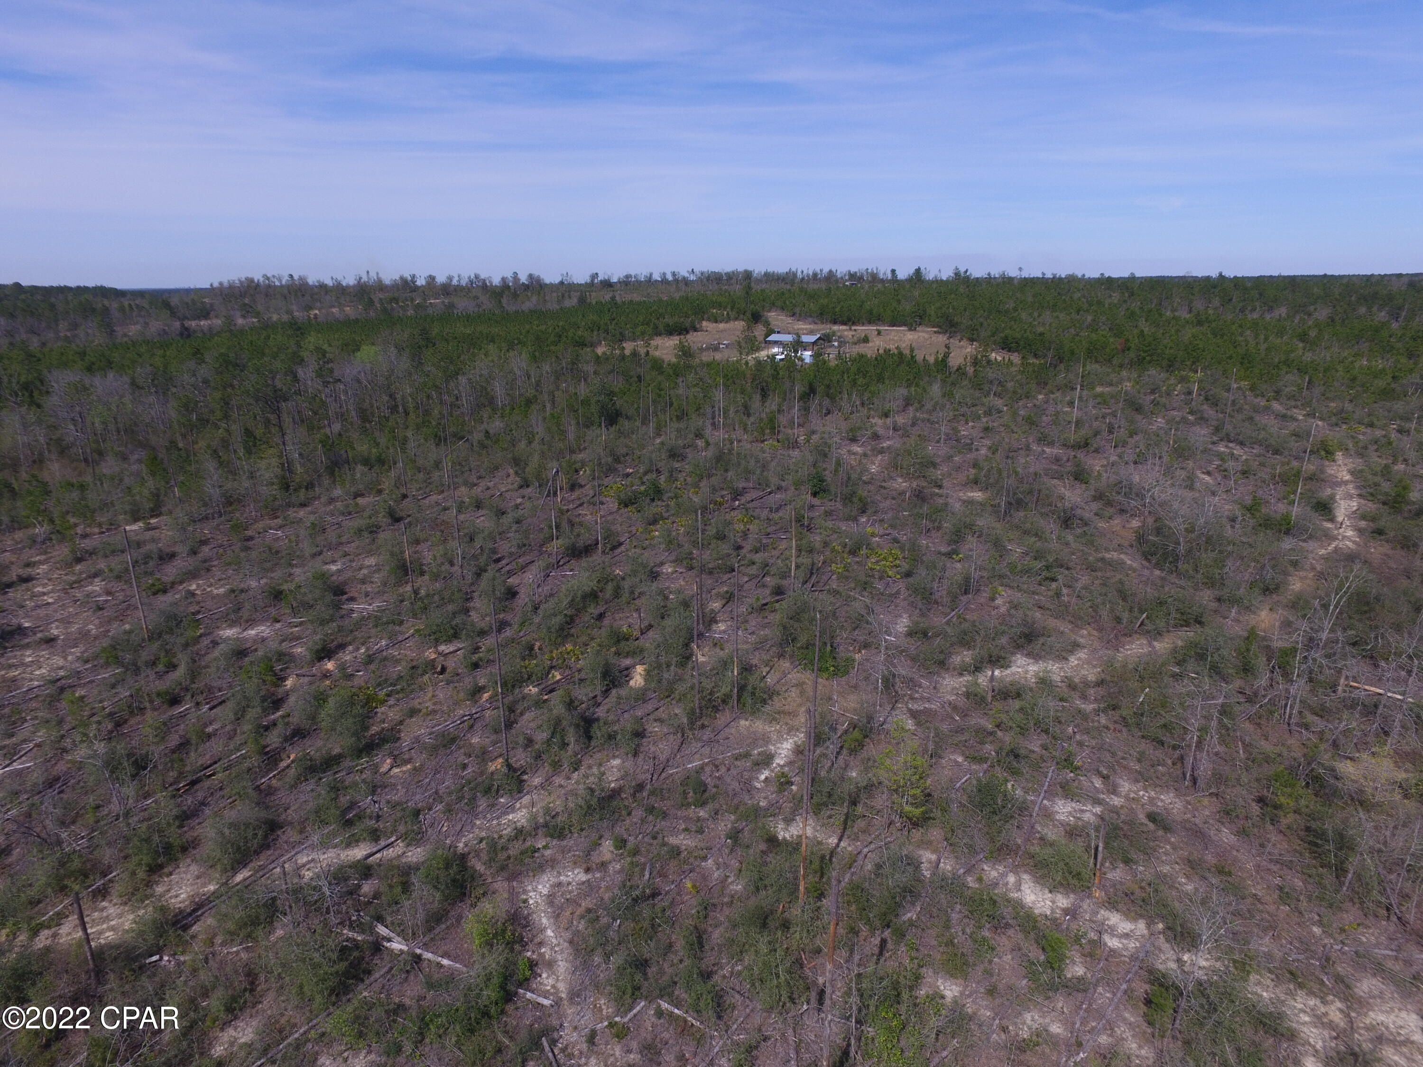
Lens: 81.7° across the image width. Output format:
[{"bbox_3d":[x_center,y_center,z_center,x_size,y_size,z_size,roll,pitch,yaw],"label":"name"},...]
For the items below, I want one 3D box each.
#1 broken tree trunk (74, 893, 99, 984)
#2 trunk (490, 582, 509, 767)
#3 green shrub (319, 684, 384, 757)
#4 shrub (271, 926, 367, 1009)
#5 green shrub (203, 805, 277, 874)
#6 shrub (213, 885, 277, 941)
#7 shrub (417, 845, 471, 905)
[{"bbox_3d":[-21.524,13.998,28.305,0.250,3.742,0.250,1,16,0],"label":"broken tree trunk"},{"bbox_3d":[-10.619,7.287,41.280,0.240,10.244,0.240,0,17,0],"label":"trunk"},{"bbox_3d":[-19.005,9.879,43.642,3.234,3.500,3.137,0,17,0],"label":"green shrub"},{"bbox_3d":[-13.543,14.962,28.411,3.137,2.100,3.043,0,17,0],"label":"shrub"},{"bbox_3d":[-19.548,12.717,34.184,2.646,2.709,2.567,0,17,0],"label":"green shrub"},{"bbox_3d":[-17.473,14.238,30.872,2.077,1.735,2.014,0,17,0],"label":"shrub"},{"bbox_3d":[-10.512,13.422,32.355,1.994,2.366,1.934,0,17,0],"label":"shrub"}]

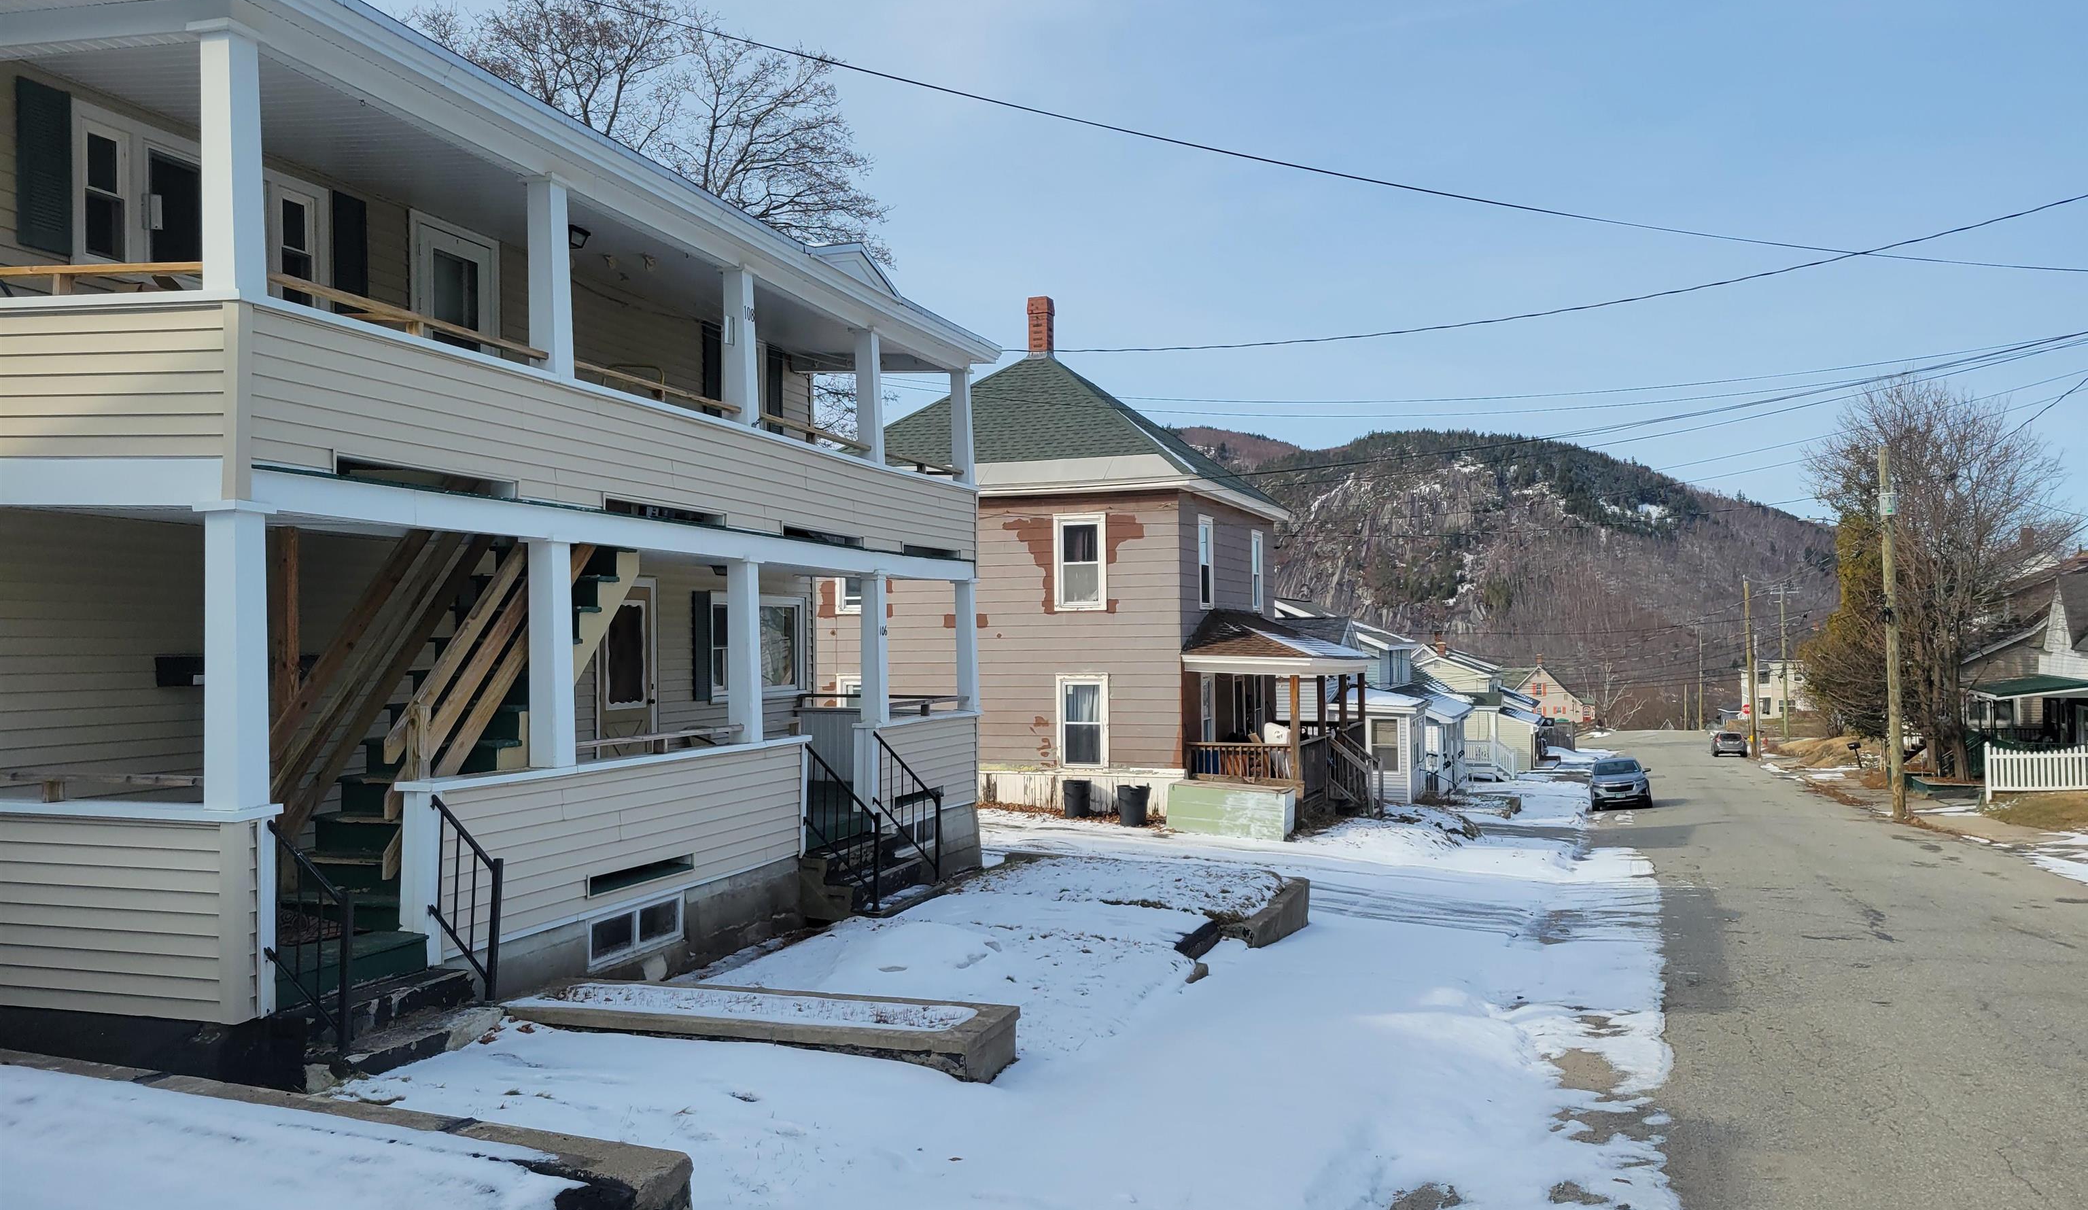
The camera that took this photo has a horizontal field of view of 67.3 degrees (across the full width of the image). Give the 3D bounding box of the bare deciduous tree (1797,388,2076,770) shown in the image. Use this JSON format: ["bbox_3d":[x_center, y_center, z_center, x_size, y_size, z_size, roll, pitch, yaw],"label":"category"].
[{"bbox_3d":[28.344,-0.901,49.500,7.260,12.670,7.260,-1,-2,20],"label":"bare deciduous tree"}]

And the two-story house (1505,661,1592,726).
[{"bbox_3d":[56.152,9.758,177.000,10.000,7.400,10.000,-1,-1,6],"label":"two-story house"}]

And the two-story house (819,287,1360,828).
[{"bbox_3d":[0.855,-1.180,31.058,11.240,10.070,8.580,-1,-2,20],"label":"two-story house"}]

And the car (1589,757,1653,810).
[{"bbox_3d":[18.935,5.839,51.600,1.870,1.670,4.650,-1,-4,20],"label":"car"}]

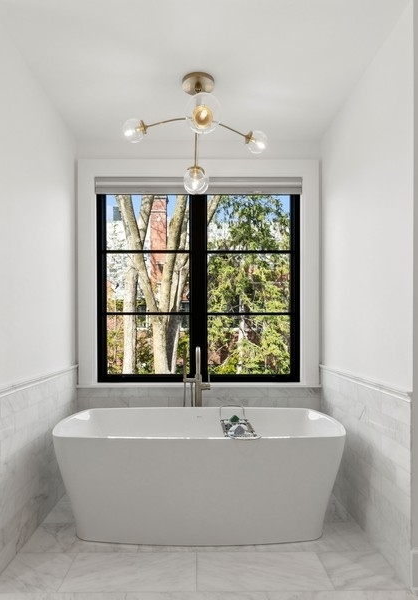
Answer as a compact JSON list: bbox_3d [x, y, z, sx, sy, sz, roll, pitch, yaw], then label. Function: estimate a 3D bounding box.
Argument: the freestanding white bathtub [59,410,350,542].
[{"bbox_3d":[-0.055,1.054,2.355,1.690,0.590,0.770,0,-2,-1],"label":"freestanding white bathtub"}]

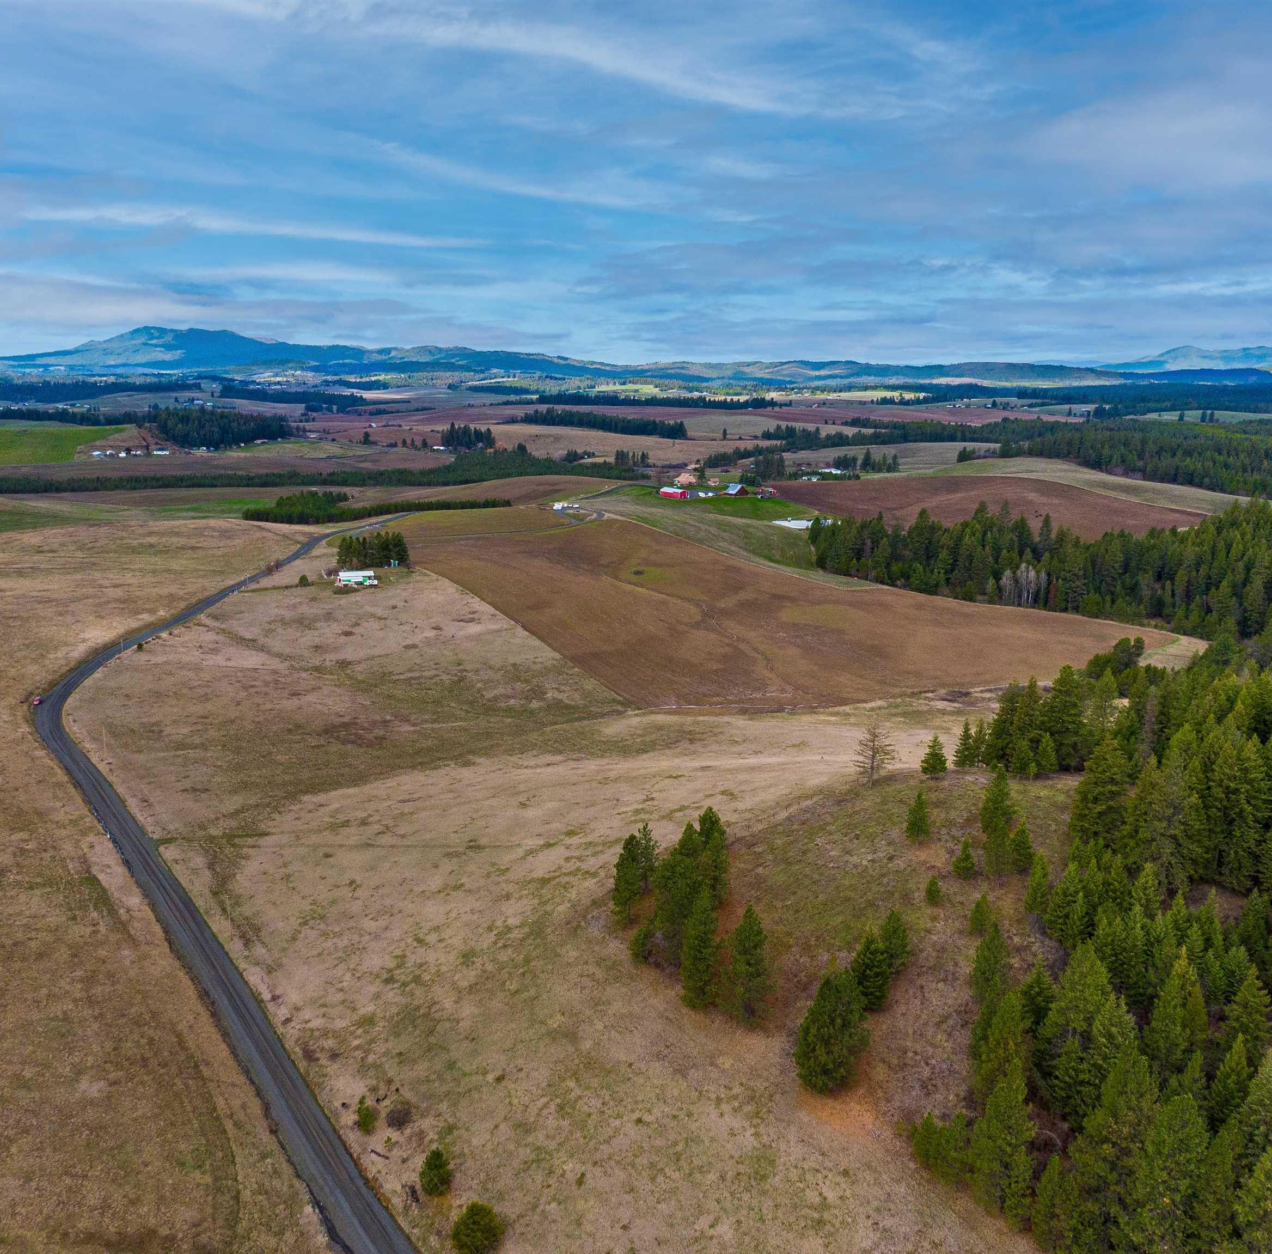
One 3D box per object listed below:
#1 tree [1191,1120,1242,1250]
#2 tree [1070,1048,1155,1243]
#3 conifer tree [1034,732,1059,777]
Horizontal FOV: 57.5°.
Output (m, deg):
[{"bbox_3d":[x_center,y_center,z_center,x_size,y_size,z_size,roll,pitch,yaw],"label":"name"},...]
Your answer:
[{"bbox_3d":[54.150,53.360,108.190,4.610,16.710,4.610,0,13,0],"label":"tree"},{"bbox_3d":[45.610,49.880,110.840,8.360,22.330,8.360,0,13,0],"label":"tree"},{"bbox_3d":[82.130,25.390,232.030,4.820,9.340,4.820,0,13,0],"label":"conifer tree"}]

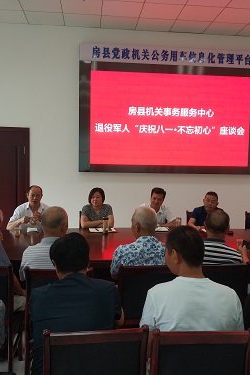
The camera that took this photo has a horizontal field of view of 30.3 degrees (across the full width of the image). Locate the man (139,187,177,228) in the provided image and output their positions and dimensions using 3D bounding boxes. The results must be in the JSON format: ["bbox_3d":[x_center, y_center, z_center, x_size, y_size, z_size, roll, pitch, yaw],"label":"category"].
[{"bbox_3d":[0.440,0.656,6.034,0.520,1.328,0.760,1,2,-6],"label":"man"}]

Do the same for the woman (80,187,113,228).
[{"bbox_3d":[-0.370,0.653,5.944,0.460,1.306,0.740,1,2,-8],"label":"woman"}]

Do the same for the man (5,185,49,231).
[{"bbox_3d":[-1.200,0.651,5.900,0.540,1.300,0.760,1,3,-10],"label":"man"}]

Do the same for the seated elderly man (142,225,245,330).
[{"bbox_3d":[0.270,0.856,2.370,0.540,1.310,0.780,1,3,-7],"label":"seated elderly man"}]

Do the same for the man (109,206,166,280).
[{"bbox_3d":[0.069,0.767,3.490,0.520,1.268,0.780,1,2,-10],"label":"man"}]

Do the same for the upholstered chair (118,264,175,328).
[{"bbox_3d":[0.160,0.991,3.430,0.460,0.930,0.560,1,3,-5],"label":"upholstered chair"}]

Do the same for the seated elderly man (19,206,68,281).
[{"bbox_3d":[-0.521,0.760,3.424,0.520,1.262,0.780,1,2,-2],"label":"seated elderly man"}]

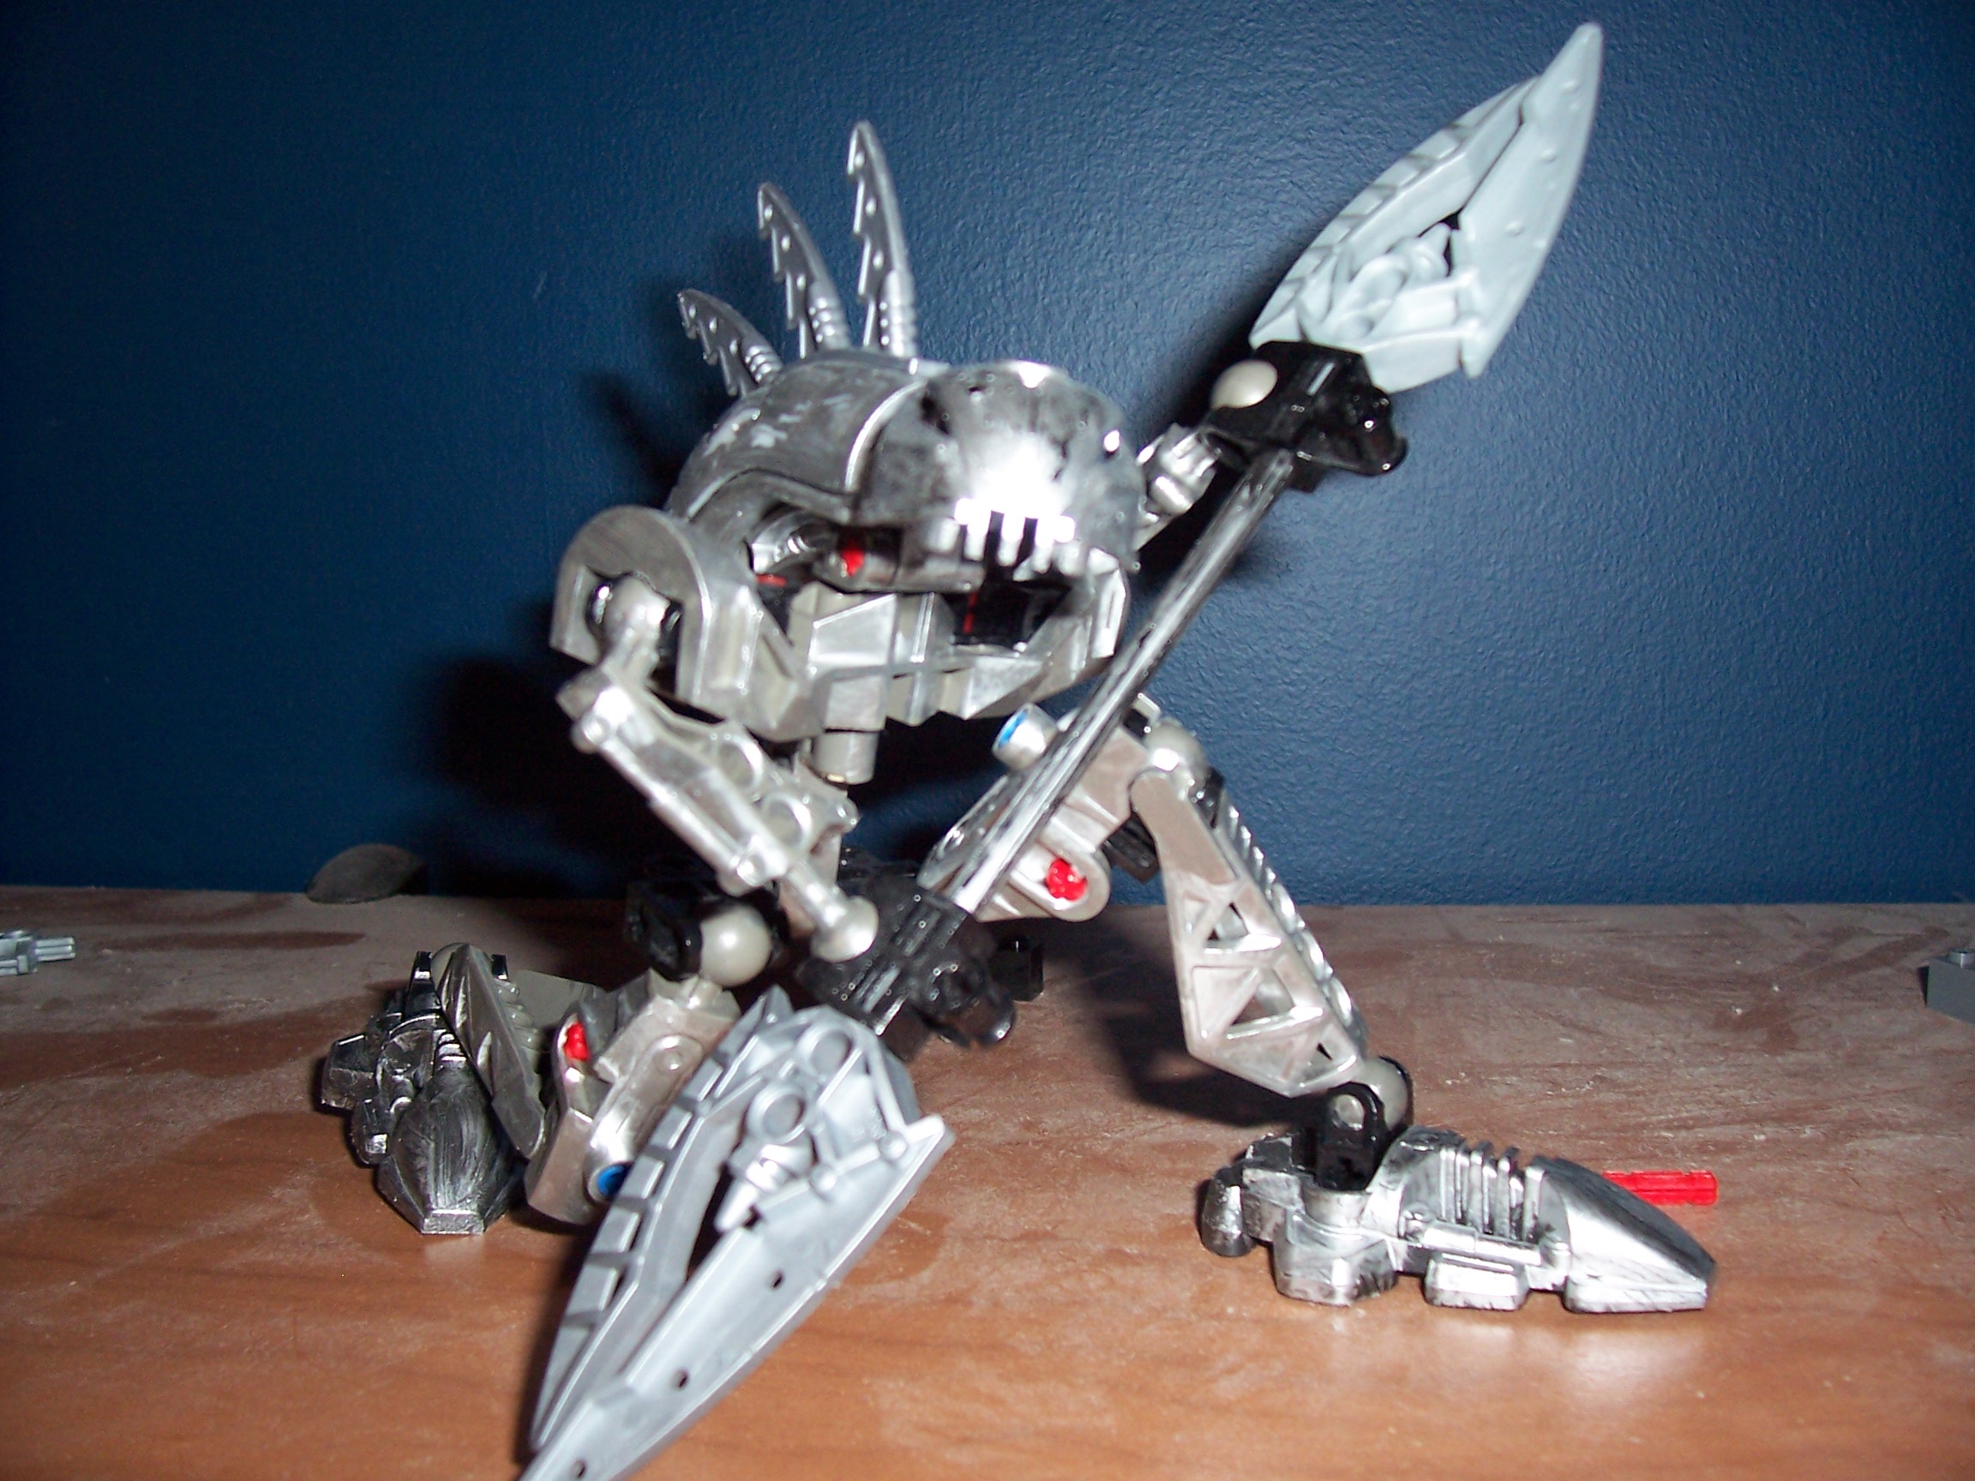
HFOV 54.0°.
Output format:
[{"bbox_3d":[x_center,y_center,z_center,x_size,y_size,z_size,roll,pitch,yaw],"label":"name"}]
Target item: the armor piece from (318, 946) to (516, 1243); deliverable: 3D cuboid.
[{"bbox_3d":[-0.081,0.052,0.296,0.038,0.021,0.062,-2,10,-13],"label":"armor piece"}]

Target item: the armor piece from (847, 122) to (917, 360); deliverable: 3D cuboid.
[{"bbox_3d":[-0.013,-0.064,0.251,0.004,0.032,0.009,-6,-7,-32],"label":"armor piece"}]

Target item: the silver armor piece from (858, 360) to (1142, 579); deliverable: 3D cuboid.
[{"bbox_3d":[0.002,-0.033,0.236,0.035,0.025,0.024,-5,17,-30],"label":"silver armor piece"}]

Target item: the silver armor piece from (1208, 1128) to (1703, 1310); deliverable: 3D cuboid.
[{"bbox_3d":[0.061,0.060,0.257,0.064,0.019,0.039,4,11,21],"label":"silver armor piece"}]

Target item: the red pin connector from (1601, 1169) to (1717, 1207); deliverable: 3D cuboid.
[{"bbox_3d":[0.096,0.064,0.276,0.016,0.005,0.005,0,10,0],"label":"red pin connector"}]

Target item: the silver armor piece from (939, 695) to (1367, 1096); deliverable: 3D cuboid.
[{"bbox_3d":[0.021,0.020,0.251,0.054,0.052,0.030,1,15,5],"label":"silver armor piece"}]

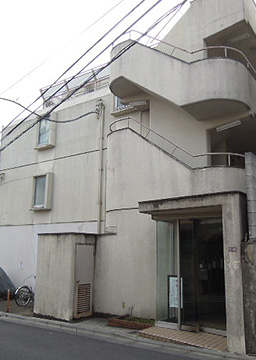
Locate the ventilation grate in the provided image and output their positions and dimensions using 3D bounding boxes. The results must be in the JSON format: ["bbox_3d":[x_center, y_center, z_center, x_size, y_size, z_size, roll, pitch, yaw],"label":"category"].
[{"bbox_3d":[-1.086,2.951,8.277,0.050,0.683,0.454,-8,-15,37],"label":"ventilation grate"}]

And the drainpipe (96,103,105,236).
[{"bbox_3d":[-0.960,-0.506,12.010,0.130,4.921,0.120,-7,-15,35],"label":"drainpipe"}]

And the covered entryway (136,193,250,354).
[{"bbox_3d":[1.248,1.555,5.939,2.080,2.410,0.880,-10,-16,41],"label":"covered entryway"}]

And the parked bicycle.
[{"bbox_3d":[-3.044,3.695,11.255,0.550,1.000,1.750,-7,-14,32],"label":"parked bicycle"}]

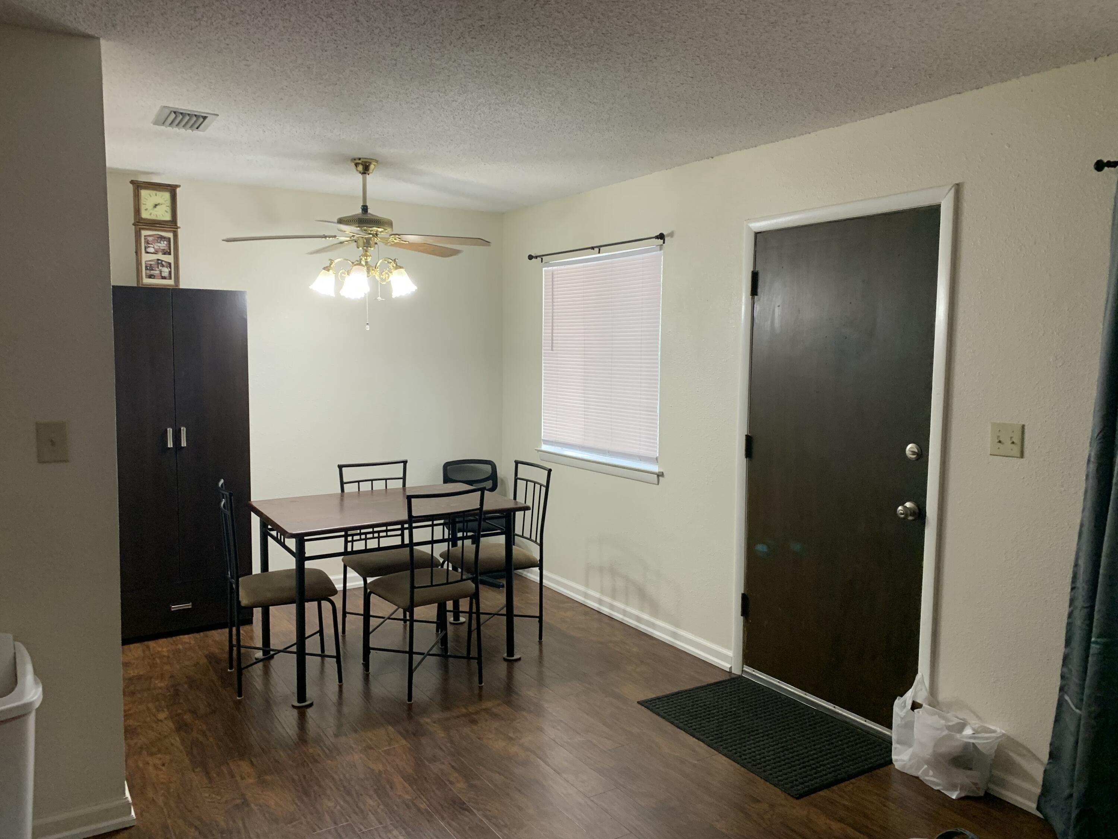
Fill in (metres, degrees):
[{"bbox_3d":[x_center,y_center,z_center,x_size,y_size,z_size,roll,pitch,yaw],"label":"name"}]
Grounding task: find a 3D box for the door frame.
[{"bbox_3d":[1.136,0.191,3.522,0.080,2.139,1.027,-2,6,-33],"label":"door frame"}]

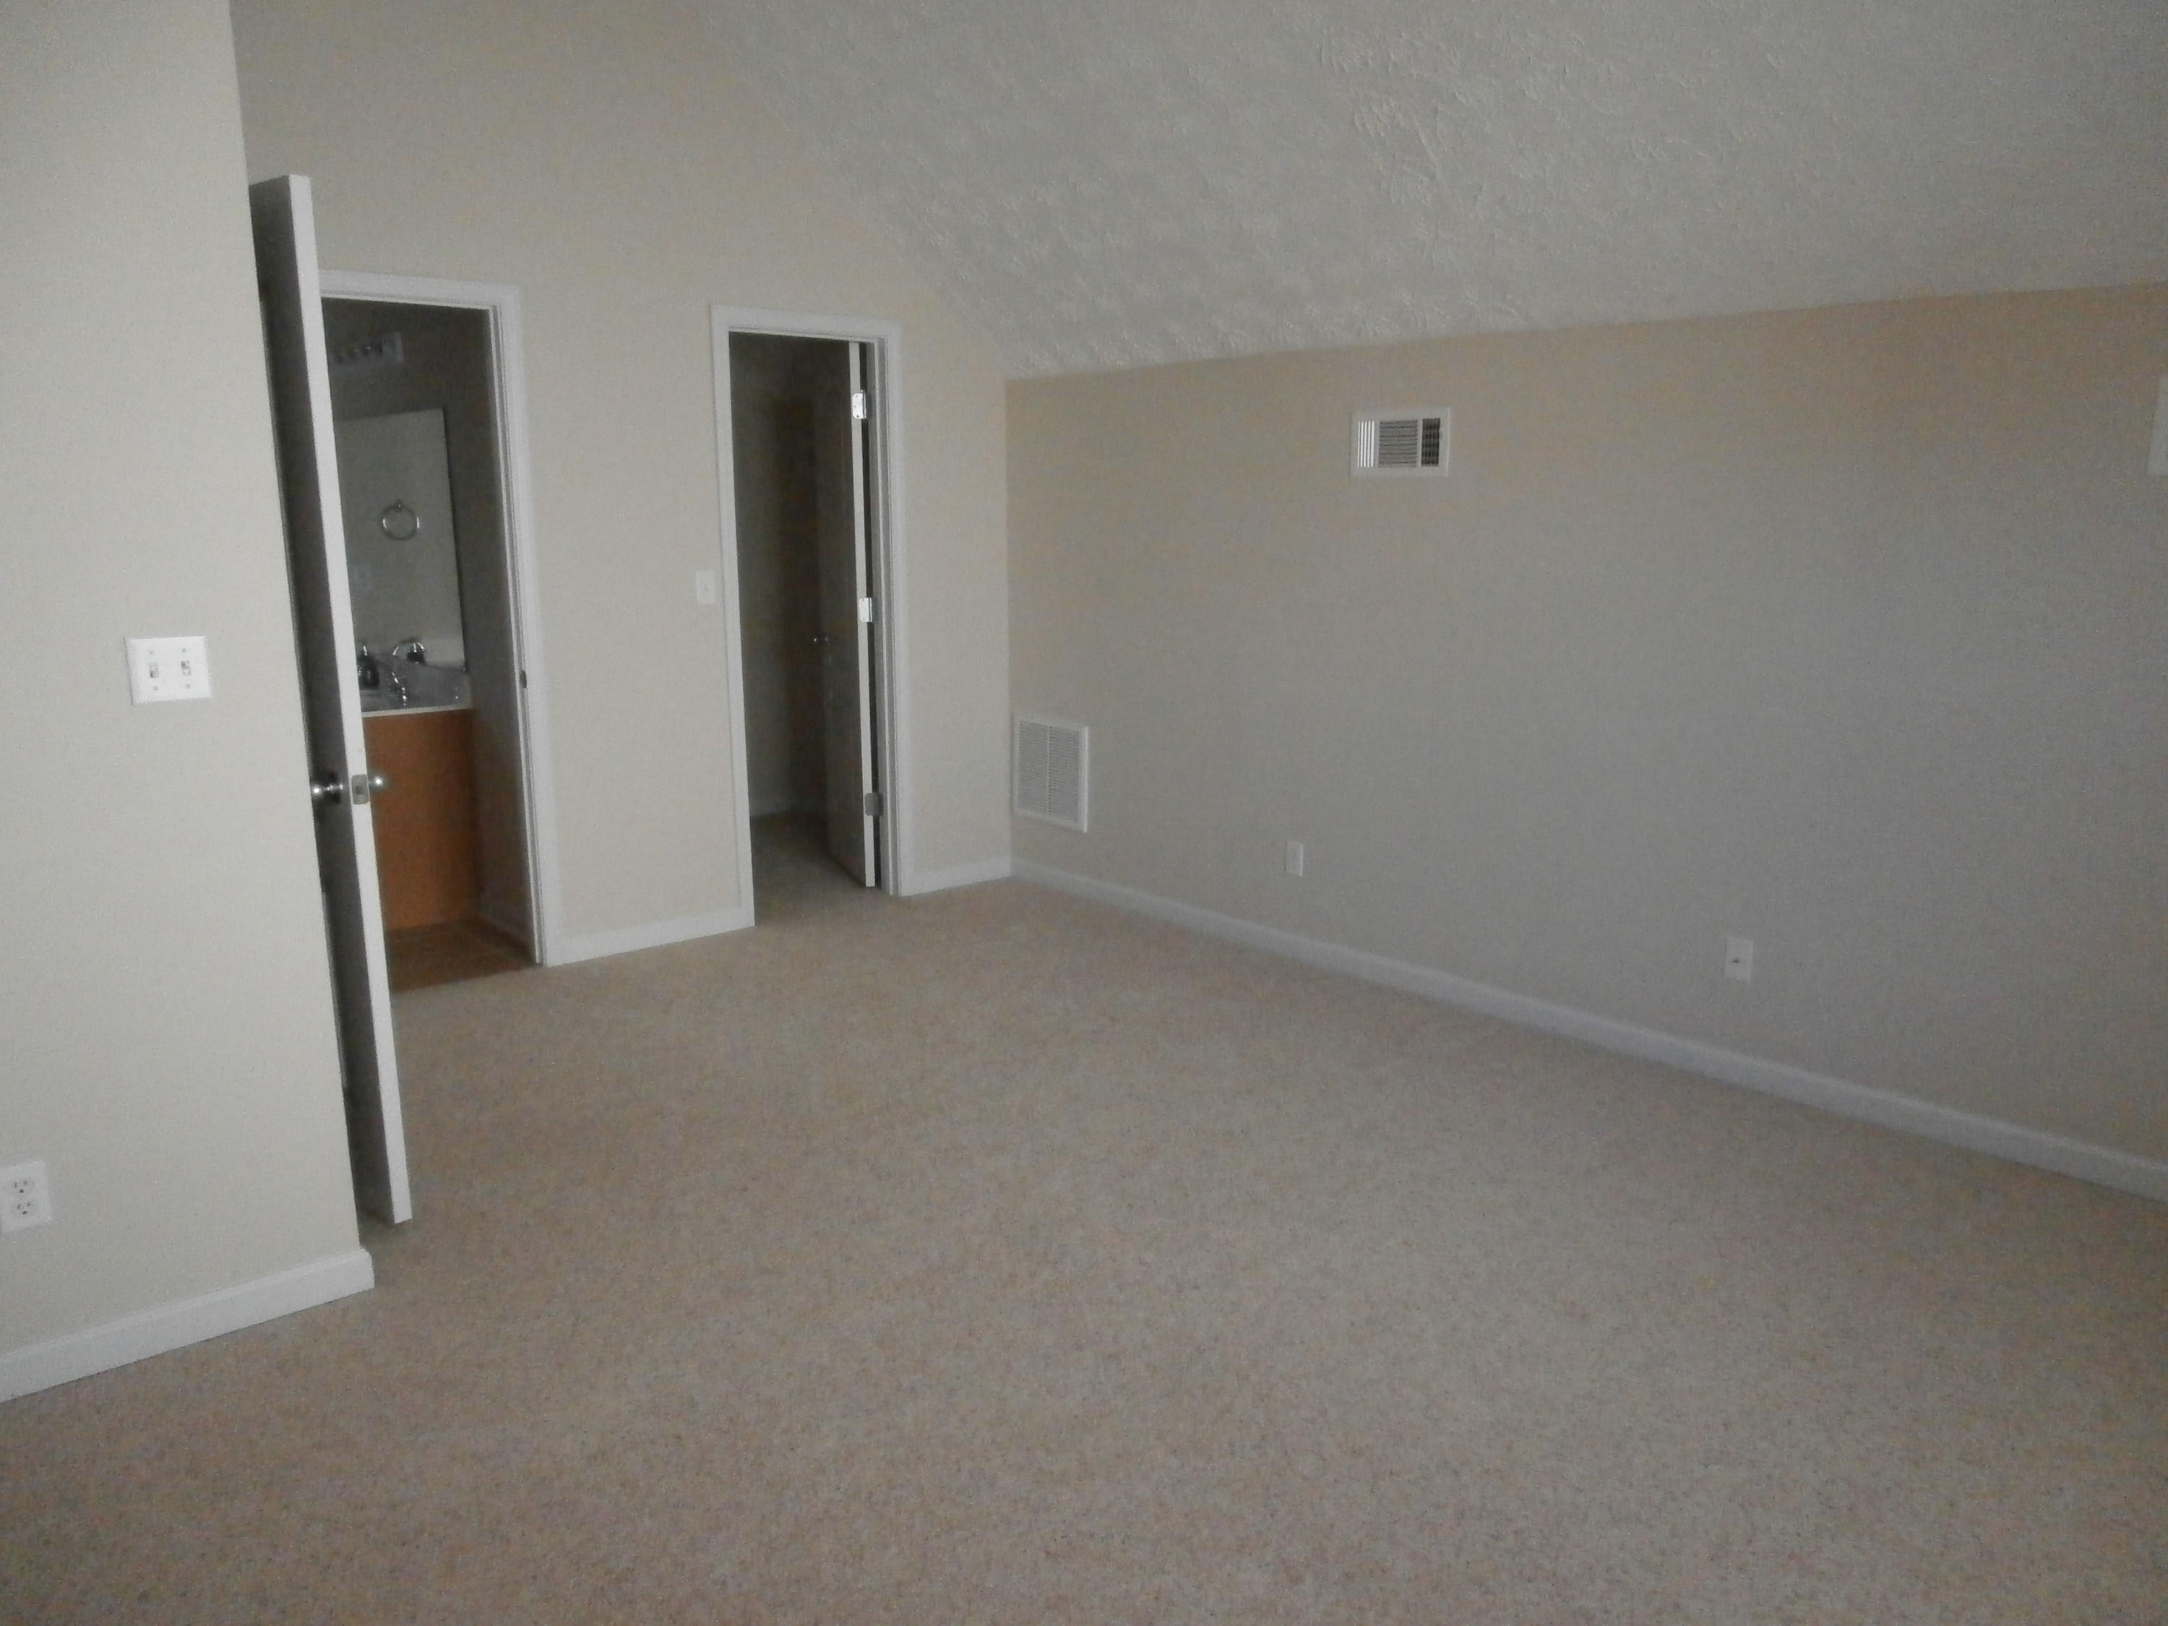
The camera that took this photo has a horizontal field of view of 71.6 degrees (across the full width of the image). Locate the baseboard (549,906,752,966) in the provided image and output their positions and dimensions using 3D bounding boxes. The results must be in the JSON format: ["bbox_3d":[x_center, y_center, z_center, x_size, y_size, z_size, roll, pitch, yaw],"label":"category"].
[{"bbox_3d":[-1.453,0.407,5.077,0.728,0.088,0.018,-10,15,-40],"label":"baseboard"}]

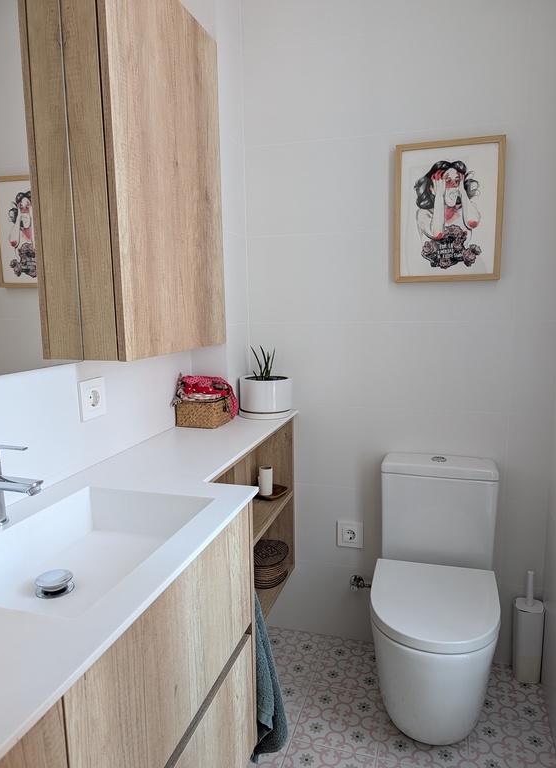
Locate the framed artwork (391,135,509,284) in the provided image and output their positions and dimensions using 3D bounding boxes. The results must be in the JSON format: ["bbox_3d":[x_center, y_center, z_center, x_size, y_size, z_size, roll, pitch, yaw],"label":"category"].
[{"bbox_3d":[0.541,-0.545,1.699,0.325,0.430,0.022,2,9,17],"label":"framed artwork"}]

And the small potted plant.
[{"bbox_3d":[-0.048,-0.013,1.878,0.183,0.246,0.183,-1,9,0],"label":"small potted plant"}]

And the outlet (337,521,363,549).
[{"bbox_3d":[0.269,0.557,1.965,0.090,0.096,0.011,2,9,17],"label":"outlet"}]

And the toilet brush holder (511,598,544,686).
[{"bbox_3d":[0.843,0.869,1.798,0.092,0.265,0.088,2,9,17],"label":"toilet brush holder"}]

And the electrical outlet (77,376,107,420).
[{"bbox_3d":[-0.453,0.038,1.307,0.011,0.095,0.092,2,9,17],"label":"electrical outlet"}]

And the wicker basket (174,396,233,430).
[{"bbox_3d":[-0.245,0.090,1.766,0.146,0.085,0.136,2,9,17],"label":"wicker basket"}]

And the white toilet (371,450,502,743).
[{"bbox_3d":[0.476,0.659,1.621,0.364,0.747,0.572,2,9,17],"label":"white toilet"}]

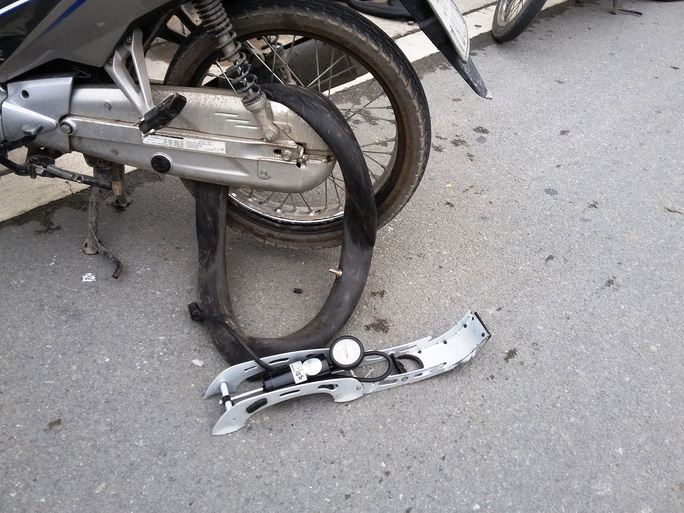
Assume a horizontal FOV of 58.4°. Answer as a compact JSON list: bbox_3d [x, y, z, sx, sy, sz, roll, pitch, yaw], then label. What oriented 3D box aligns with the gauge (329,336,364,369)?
[{"bbox_3d":[0.010,0.178,1.125,0.062,0.030,0.062,-5,58,3],"label":"gauge"}]

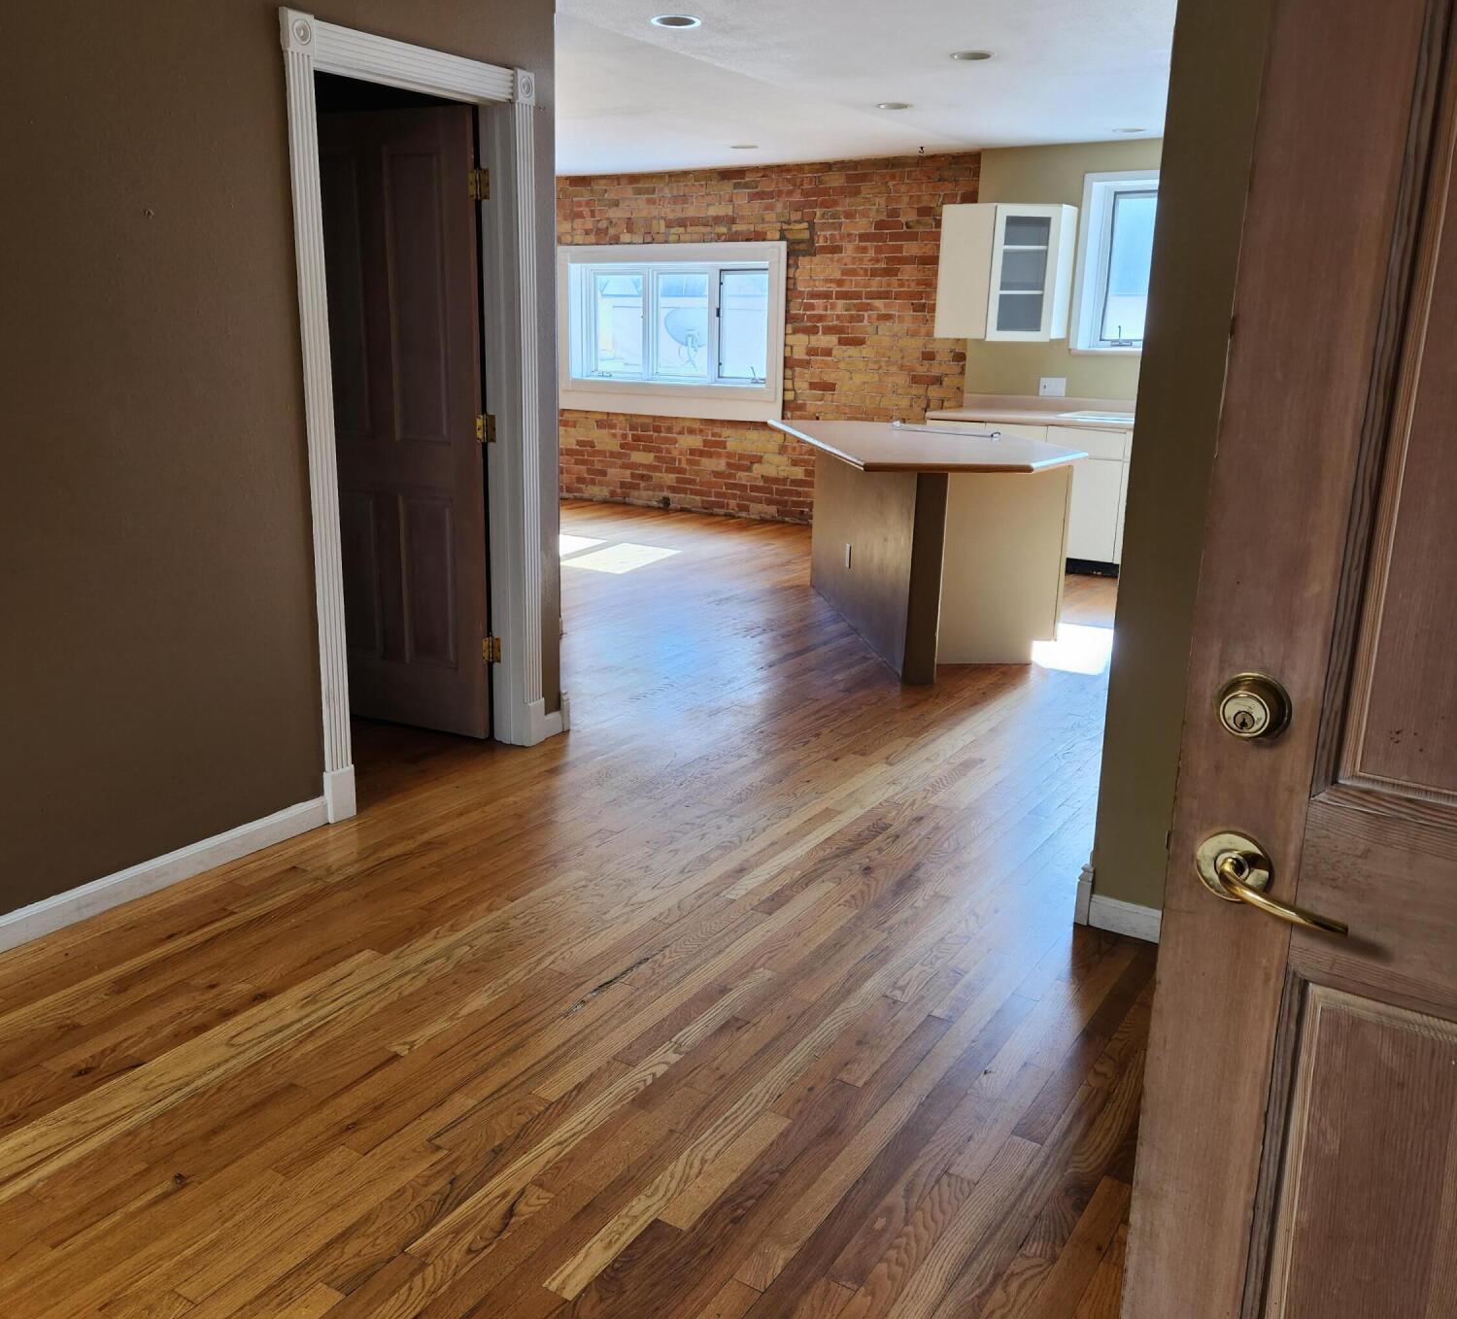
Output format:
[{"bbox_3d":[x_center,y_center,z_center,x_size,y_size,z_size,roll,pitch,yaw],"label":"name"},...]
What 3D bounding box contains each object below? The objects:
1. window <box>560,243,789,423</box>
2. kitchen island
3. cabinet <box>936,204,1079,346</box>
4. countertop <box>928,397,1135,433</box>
[{"bbox_3d":[-0.459,-2.480,9.745,2.110,1.235,0.130,10,17,31],"label":"window"},{"bbox_3d":[0.875,-0.560,6.011,1.075,0.914,2.300,-1,14,-7],"label":"kitchen island"},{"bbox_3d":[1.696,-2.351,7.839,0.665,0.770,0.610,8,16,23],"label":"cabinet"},{"bbox_3d":[2.022,-1.499,7.815,1.500,0.130,0.635,10,17,31],"label":"countertop"}]

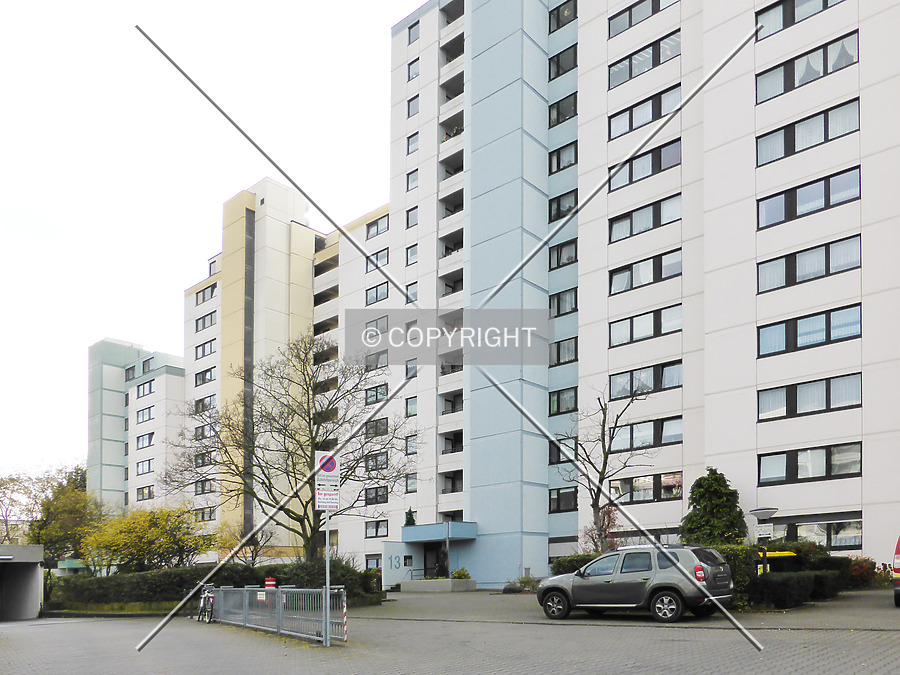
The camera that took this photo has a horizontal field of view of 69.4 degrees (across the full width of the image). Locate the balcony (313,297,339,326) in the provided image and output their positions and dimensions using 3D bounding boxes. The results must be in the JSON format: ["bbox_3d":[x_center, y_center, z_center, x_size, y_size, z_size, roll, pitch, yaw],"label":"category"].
[{"bbox_3d":[-11.119,-2.325,59.460,3.450,1.650,0.700,-8,-13,40],"label":"balcony"}]

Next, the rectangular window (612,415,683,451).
[{"bbox_3d":[10.037,5.064,33.435,3.820,1.310,0.200,-8,-13,40],"label":"rectangular window"}]

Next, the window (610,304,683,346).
[{"bbox_3d":[9.981,-0.611,33.100,3.800,1.370,0.200,-7,-11,37],"label":"window"}]

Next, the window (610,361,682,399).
[{"bbox_3d":[9.921,2.176,32.900,3.800,1.370,0.200,-7,-11,37],"label":"window"}]

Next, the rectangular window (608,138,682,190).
[{"bbox_3d":[10.377,-9.182,34.500,3.800,1.400,0.200,-12,-19,39],"label":"rectangular window"}]

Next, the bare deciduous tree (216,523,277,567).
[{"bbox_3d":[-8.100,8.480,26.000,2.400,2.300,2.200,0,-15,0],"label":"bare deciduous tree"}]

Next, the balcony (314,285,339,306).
[{"bbox_3d":[-11.042,-3.687,59.551,3.450,1.120,1.000,-8,-13,40],"label":"balcony"}]

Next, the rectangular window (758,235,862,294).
[{"bbox_3d":[14.988,-3.064,27.100,3.800,1.370,0.200,-7,-11,37],"label":"rectangular window"}]

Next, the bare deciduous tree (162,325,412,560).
[{"bbox_3d":[-6.000,4.246,24.000,8.700,8.900,7.600,0,-15,0],"label":"bare deciduous tree"}]

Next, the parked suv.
[{"bbox_3d":[4.216,5.668,15.100,4.320,1.690,1.820,-11,-19,36],"label":"parked suv"}]

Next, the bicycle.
[{"bbox_3d":[-6.494,7.106,17.300,0.600,1.070,1.720,7,-17,-26],"label":"bicycle"}]

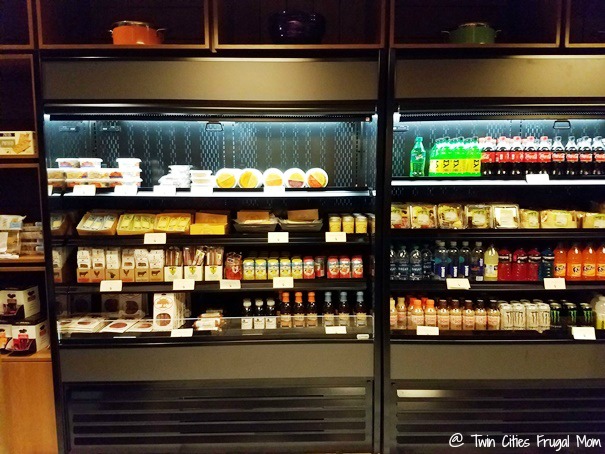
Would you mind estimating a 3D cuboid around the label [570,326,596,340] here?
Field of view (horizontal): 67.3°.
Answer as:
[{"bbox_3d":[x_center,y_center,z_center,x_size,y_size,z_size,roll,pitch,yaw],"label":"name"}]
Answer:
[{"bbox_3d":[1.620,0.612,2.611,0.125,0.066,0.005,0,5,0],"label":"label"}]

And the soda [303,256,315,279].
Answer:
[{"bbox_3d":[0.038,0.231,2.520,0.065,0.118,0.065,0,6,0],"label":"soda"}]

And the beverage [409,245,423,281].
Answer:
[{"bbox_3d":[0.632,0.203,2.530,0.069,0.205,0.069,0,6,0],"label":"beverage"}]

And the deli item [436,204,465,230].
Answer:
[{"bbox_3d":[0.872,-0.060,2.660,0.160,0.145,0.075,0,6,0],"label":"deli item"}]

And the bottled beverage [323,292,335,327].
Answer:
[{"bbox_3d":[0.162,0.504,2.772,0.065,0.204,0.065,0,5,-1],"label":"bottled beverage"}]

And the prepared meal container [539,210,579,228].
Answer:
[{"bbox_3d":[1.383,-0.041,2.480,0.192,0.103,0.100,0,6,0],"label":"prepared meal container"}]

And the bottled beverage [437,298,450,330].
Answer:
[{"bbox_3d":[0.841,0.521,2.702,0.065,0.165,0.065,0,5,0],"label":"bottled beverage"}]

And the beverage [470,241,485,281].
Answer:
[{"bbox_3d":[1.026,0.200,2.650,0.067,0.229,0.067,0,5,0],"label":"beverage"}]

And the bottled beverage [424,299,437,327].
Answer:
[{"bbox_3d":[0.773,0.528,2.729,0.064,0.172,0.064,0,5,-1],"label":"bottled beverage"}]

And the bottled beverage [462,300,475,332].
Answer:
[{"bbox_3d":[0.991,0.521,2.702,0.065,0.165,0.065,0,5,0],"label":"bottled beverage"}]

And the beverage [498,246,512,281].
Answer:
[{"bbox_3d":[1.214,0.222,2.721,0.072,0.200,0.072,0,5,-1],"label":"beverage"}]

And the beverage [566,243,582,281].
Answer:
[{"bbox_3d":[1.589,0.201,2.650,0.073,0.229,0.073,0,5,0],"label":"beverage"}]

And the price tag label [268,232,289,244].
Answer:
[{"bbox_3d":[-0.135,0.062,2.578,0.117,0.062,0.005,0,5,0],"label":"price tag label"}]

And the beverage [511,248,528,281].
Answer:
[{"bbox_3d":[1.341,0.228,2.791,0.074,0.200,0.074,0,5,-1],"label":"beverage"}]

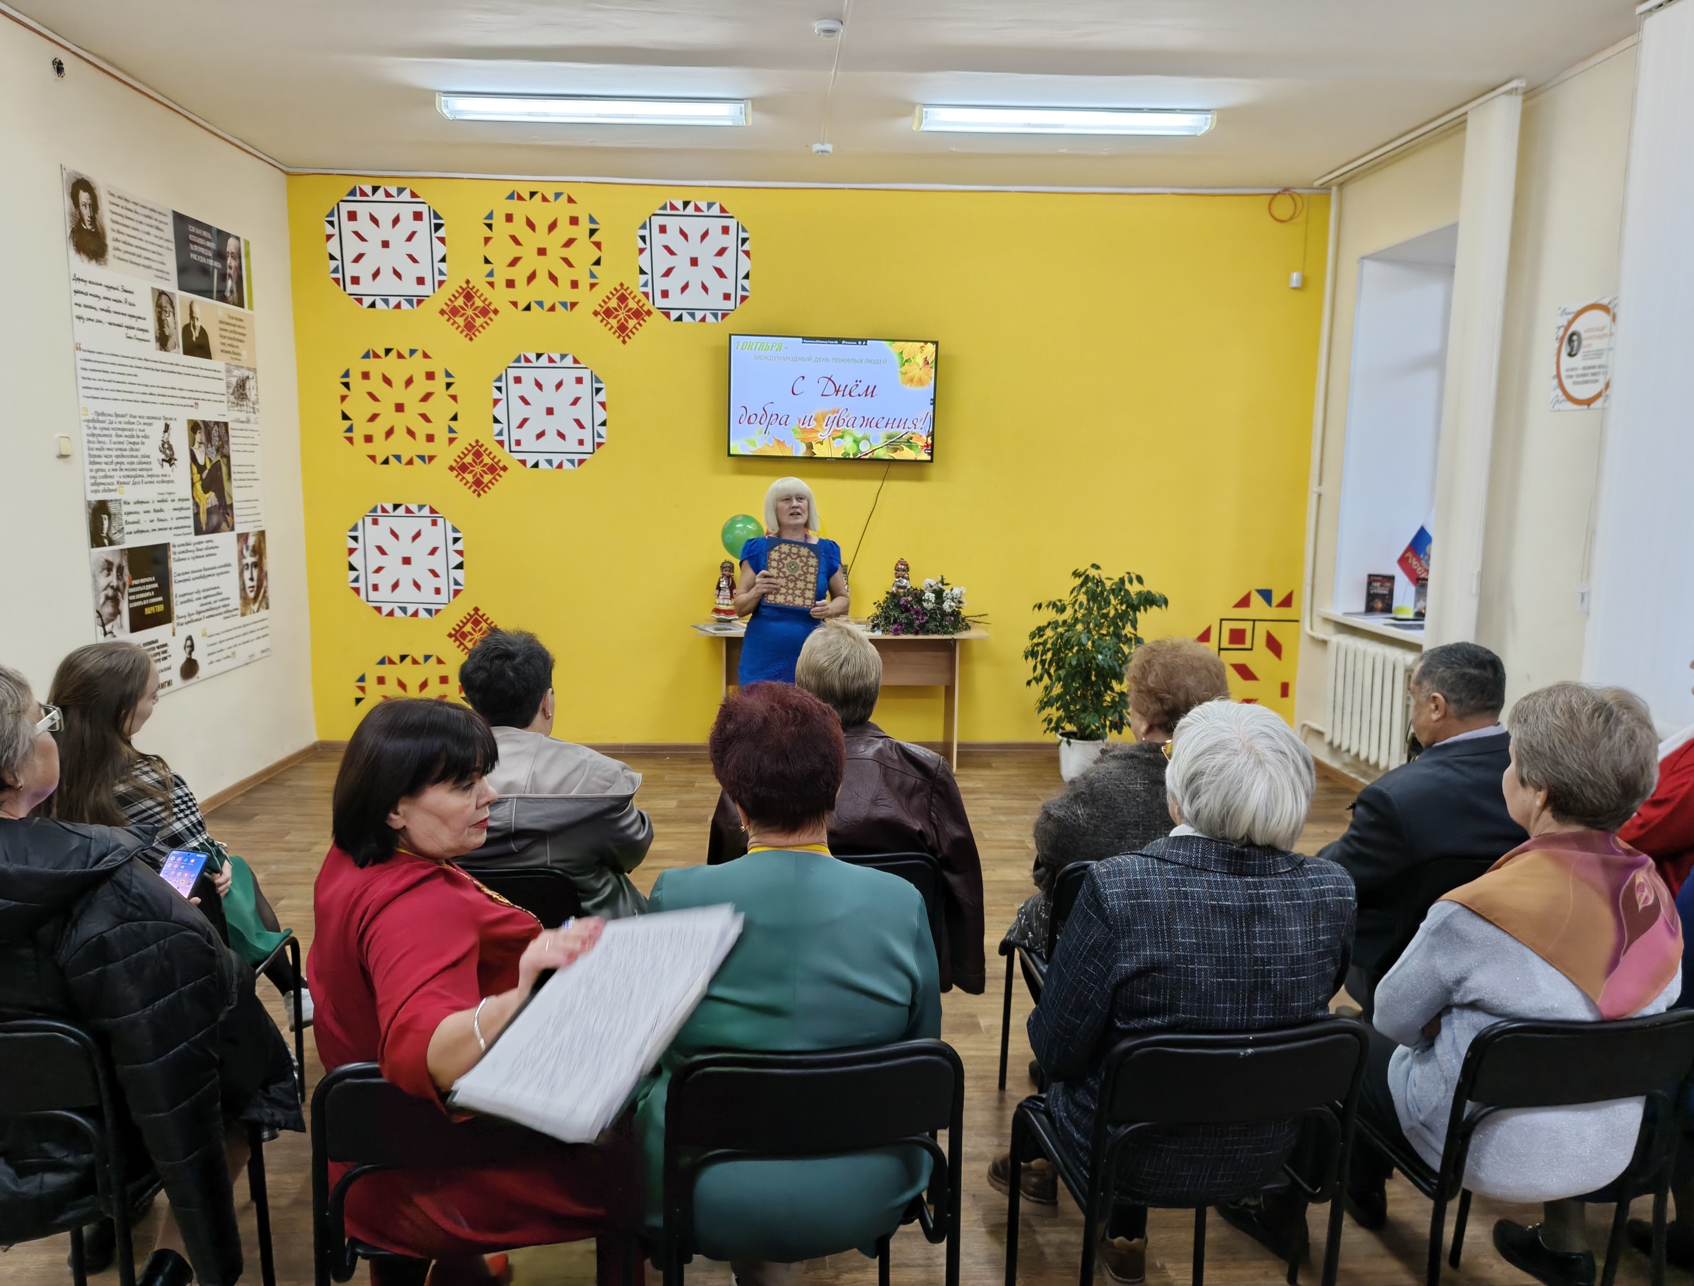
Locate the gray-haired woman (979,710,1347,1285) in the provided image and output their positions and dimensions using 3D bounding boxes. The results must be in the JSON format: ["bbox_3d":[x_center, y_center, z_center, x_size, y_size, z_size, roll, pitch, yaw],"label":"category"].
[{"bbox_3d":[0.491,0.679,2.069,0.510,1.270,0.840,-1,8,-10],"label":"gray-haired woman"}]

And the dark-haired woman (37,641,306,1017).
[{"bbox_3d":[-1.621,0.581,2.736,0.540,1.250,0.850,2,8,10],"label":"dark-haired woman"}]

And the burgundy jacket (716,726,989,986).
[{"bbox_3d":[-0.003,0.463,2.505,0.600,0.640,0.360,0,8,-2],"label":"burgundy jacket"}]

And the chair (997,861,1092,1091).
[{"bbox_3d":[0.673,0.845,2.731,0.500,0.800,0.560,0,8,-6],"label":"chair"}]

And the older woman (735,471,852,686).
[{"bbox_3d":[-0.280,0.020,5.474,0.560,1.615,0.400,1,8,-2],"label":"older woman"}]

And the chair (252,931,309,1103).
[{"bbox_3d":[-1.600,0.817,2.581,0.490,0.810,0.540,0,8,-2],"label":"chair"}]

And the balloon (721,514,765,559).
[{"bbox_3d":[-0.562,-0.559,6.168,0.235,0.265,0.235,0,8,-2],"label":"balloon"}]

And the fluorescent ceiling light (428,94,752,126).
[{"bbox_3d":[-1.051,-2.255,4.836,1.300,0.070,0.190,0,8,-2],"label":"fluorescent ceiling light"}]

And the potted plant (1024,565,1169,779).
[{"bbox_3d":[1.280,0.159,6.075,0.710,1.160,0.650,0,8,-2],"label":"potted plant"}]

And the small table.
[{"bbox_3d":[-0.032,0.313,6.455,1.590,0.765,0.580,1,8,-2],"label":"small table"}]

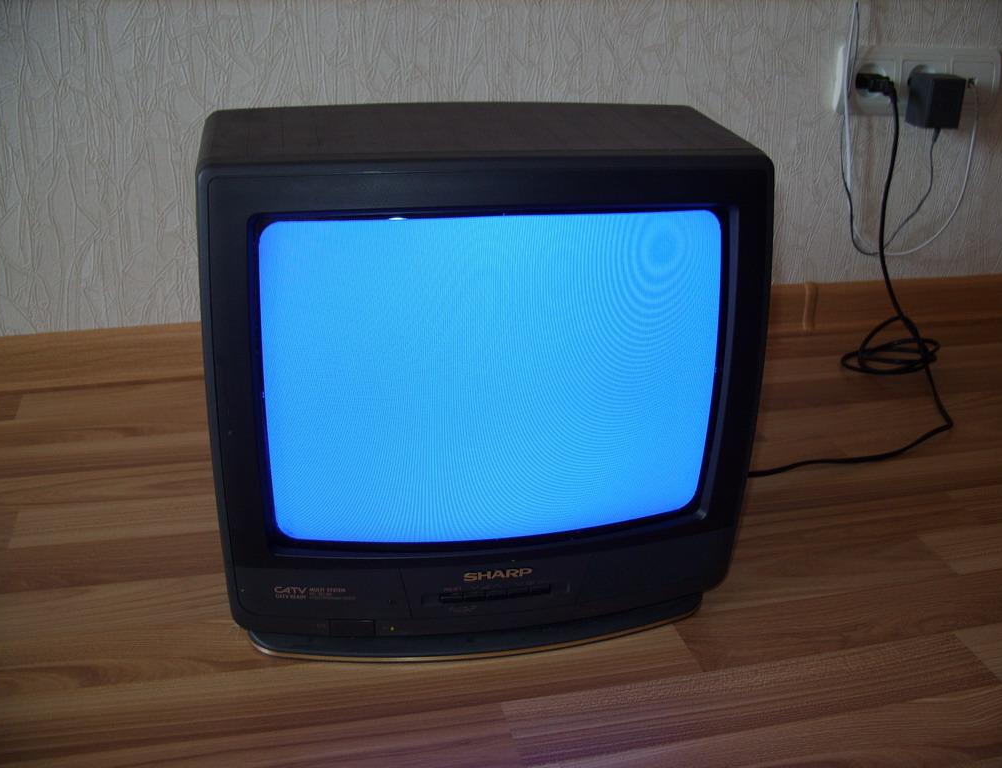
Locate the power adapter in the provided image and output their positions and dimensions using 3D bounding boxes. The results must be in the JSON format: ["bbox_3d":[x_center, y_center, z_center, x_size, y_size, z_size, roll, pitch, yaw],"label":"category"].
[{"bbox_3d":[0.499,-0.326,1.293,0.043,0.056,0.050,-5,24,-13],"label":"power adapter"}]

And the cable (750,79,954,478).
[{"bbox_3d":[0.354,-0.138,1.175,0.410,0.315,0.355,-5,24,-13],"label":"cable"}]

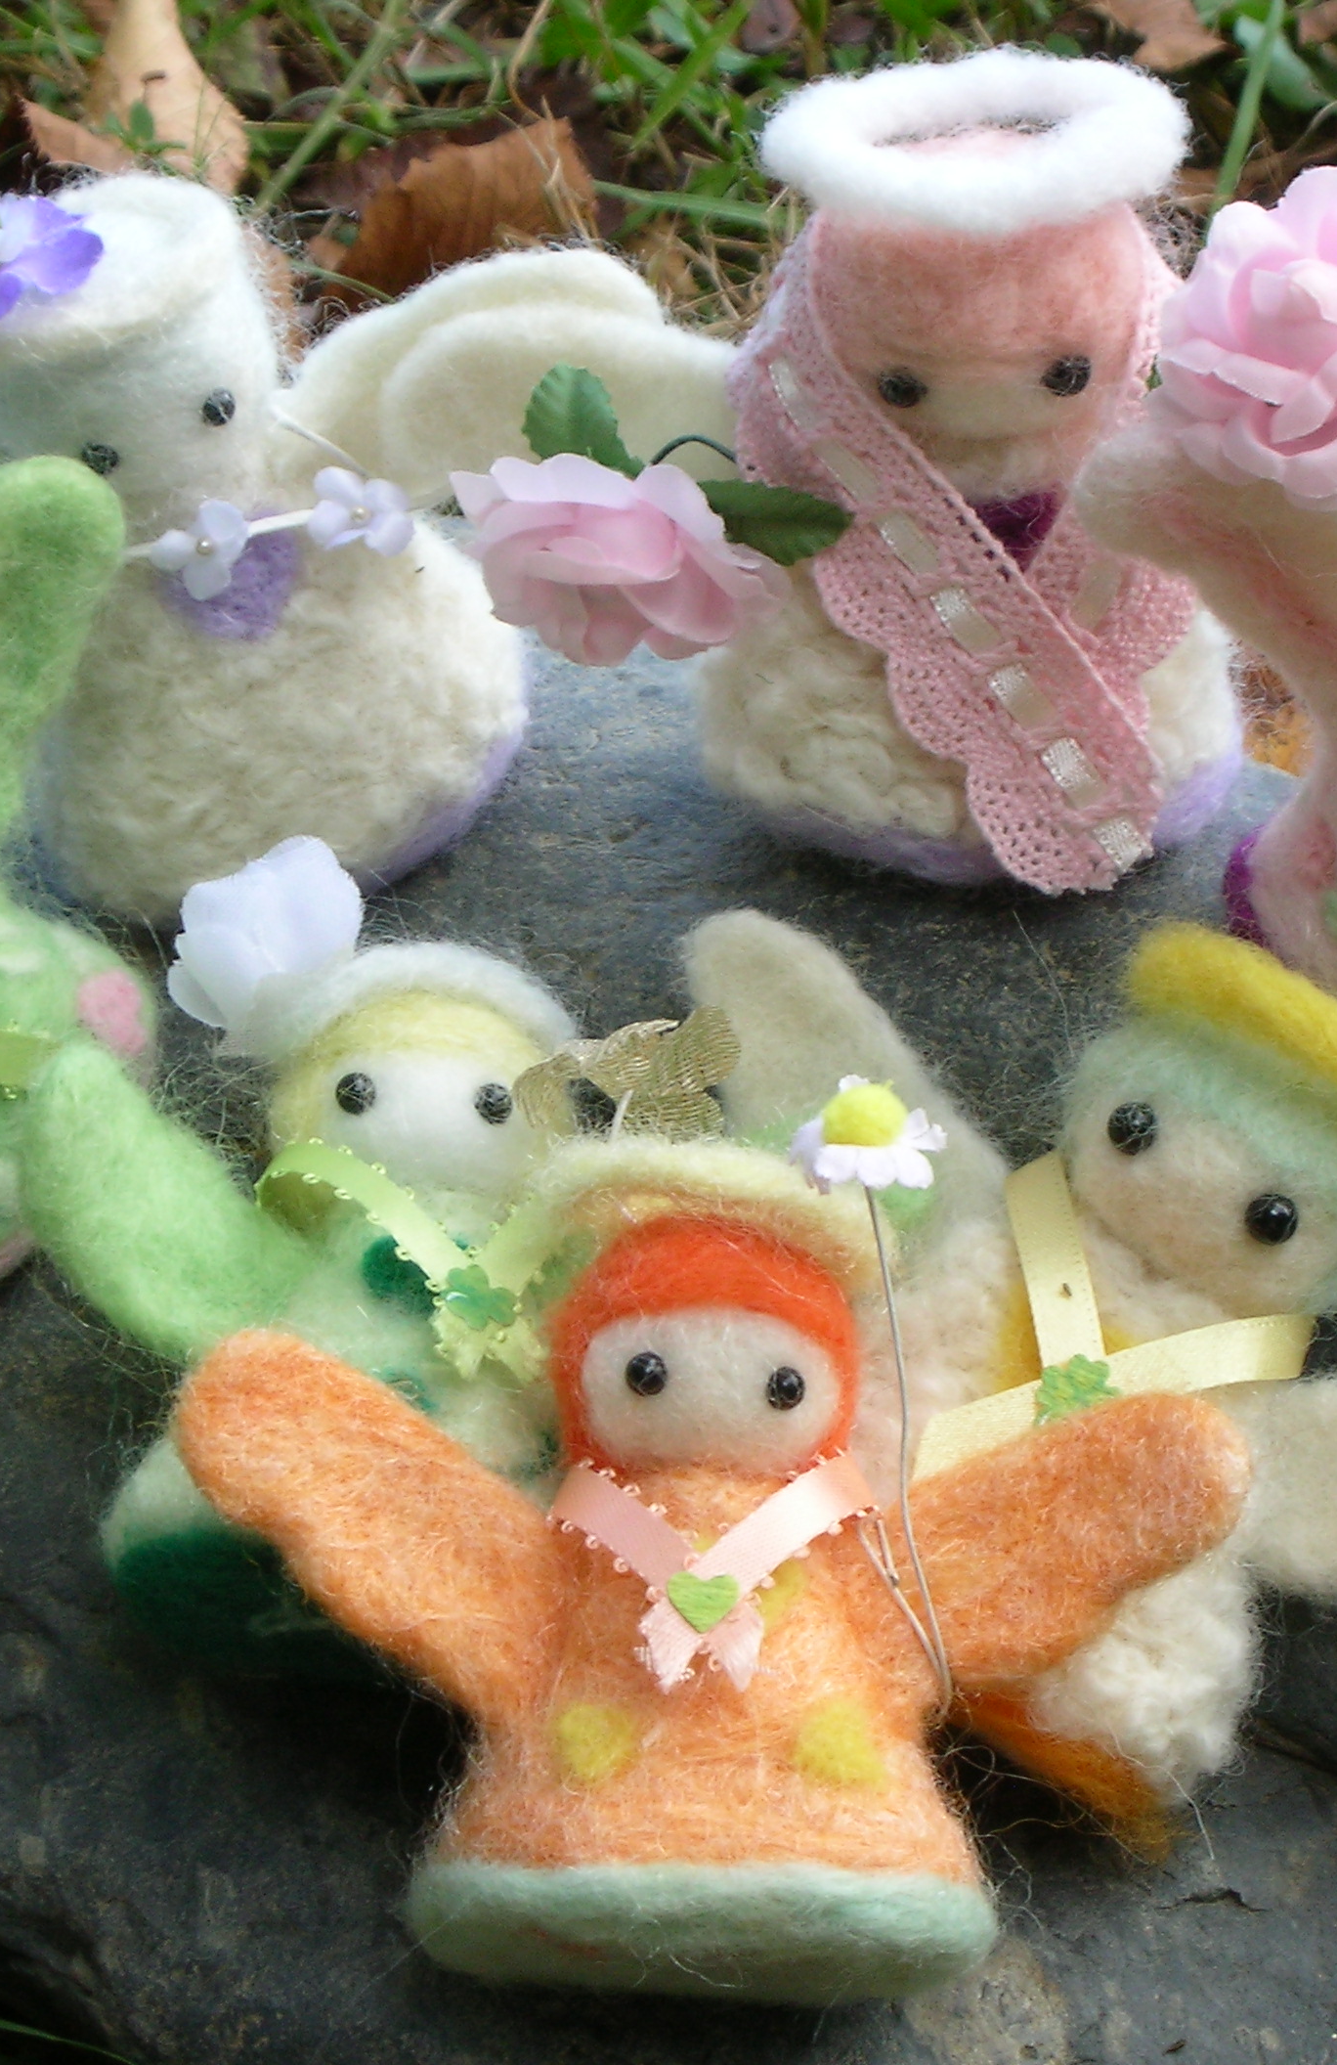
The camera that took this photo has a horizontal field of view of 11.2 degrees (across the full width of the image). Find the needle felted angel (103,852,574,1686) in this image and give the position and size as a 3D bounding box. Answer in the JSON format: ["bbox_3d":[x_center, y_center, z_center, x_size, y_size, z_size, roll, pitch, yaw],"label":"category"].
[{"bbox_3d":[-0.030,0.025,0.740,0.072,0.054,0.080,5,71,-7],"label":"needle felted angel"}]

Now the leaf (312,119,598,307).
[{"bbox_3d":[-0.032,-0.120,1.020,0.047,0.023,0.031,-1,35,-2],"label":"leaf"}]

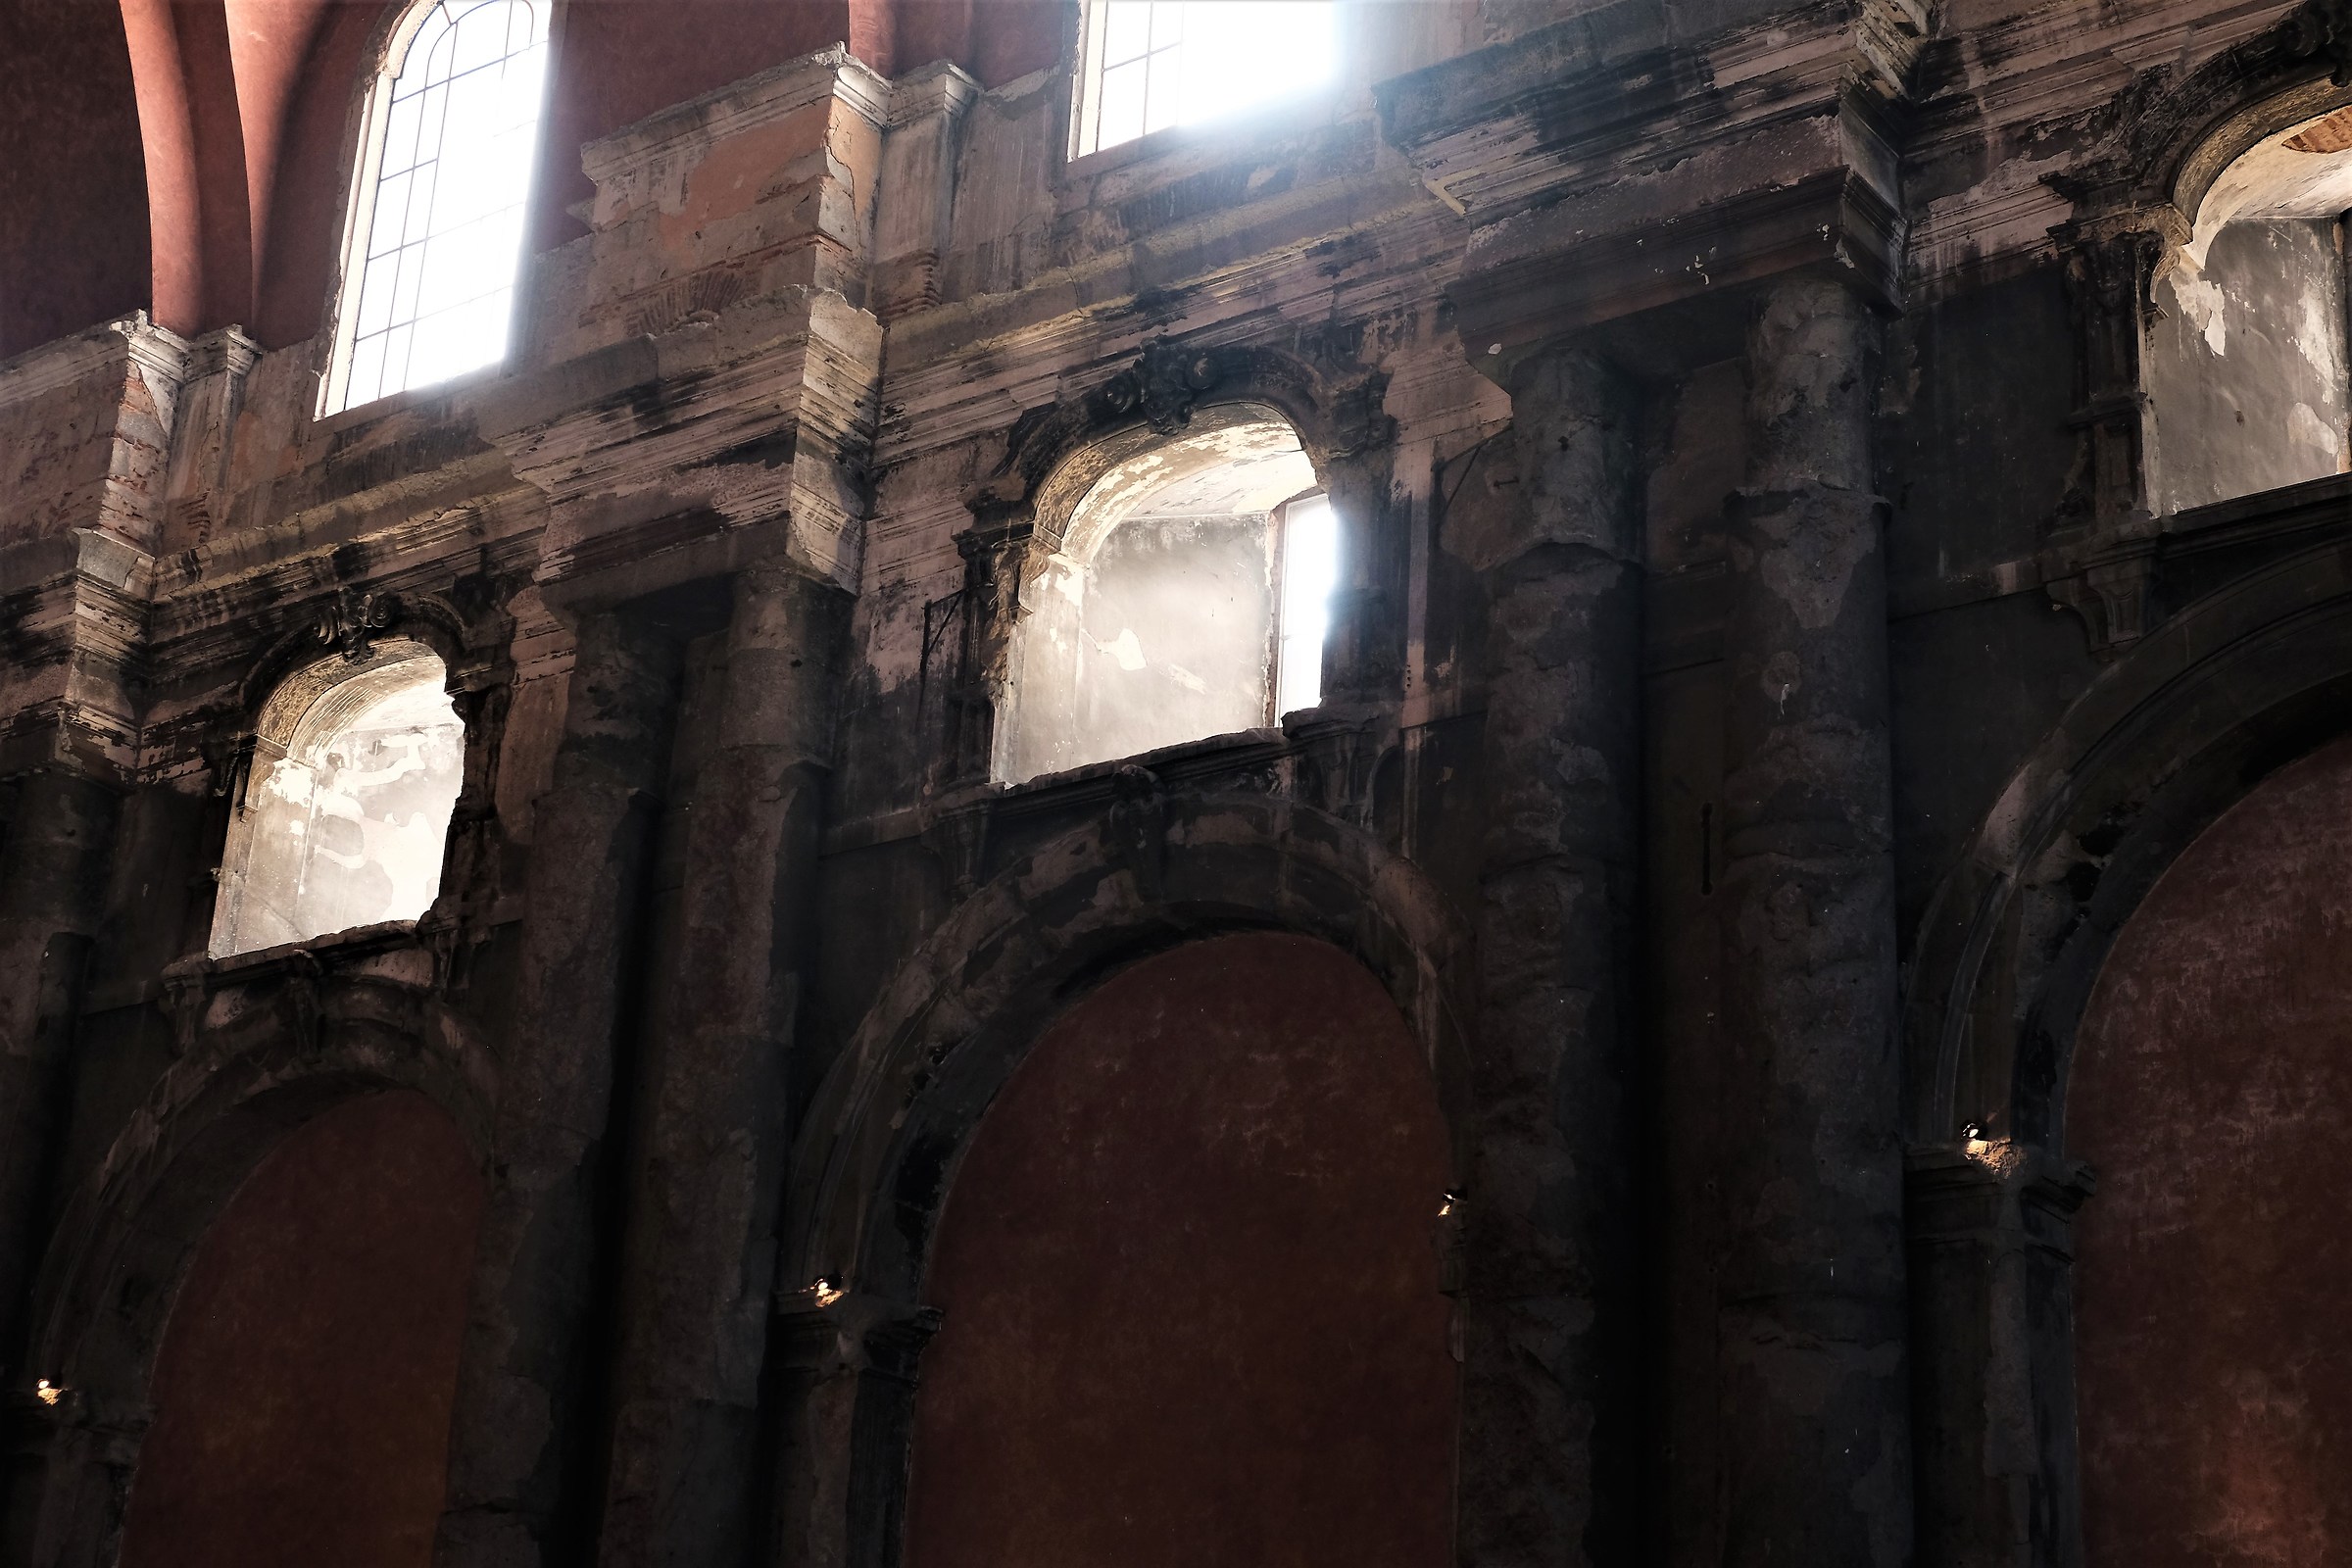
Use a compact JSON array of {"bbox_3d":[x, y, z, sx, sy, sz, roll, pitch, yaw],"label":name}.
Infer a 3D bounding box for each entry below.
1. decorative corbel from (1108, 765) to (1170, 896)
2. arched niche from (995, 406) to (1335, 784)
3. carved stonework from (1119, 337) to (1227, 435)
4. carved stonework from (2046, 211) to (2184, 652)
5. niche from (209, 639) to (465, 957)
[{"bbox_3d":[-0.224,0.257,20.121,0.360,0.825,0.330,-12,-26,34],"label":"decorative corbel"},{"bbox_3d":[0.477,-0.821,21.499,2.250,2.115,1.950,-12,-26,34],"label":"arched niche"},{"bbox_3d":[-0.074,-2.299,21.111,0.690,0.645,0.300,-12,-26,34],"label":"carved stonework"},{"bbox_3d":[4.539,-1.715,17.326,0.525,2.310,0.390,-12,-26,34],"label":"carved stonework"},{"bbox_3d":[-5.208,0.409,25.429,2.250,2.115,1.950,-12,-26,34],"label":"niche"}]

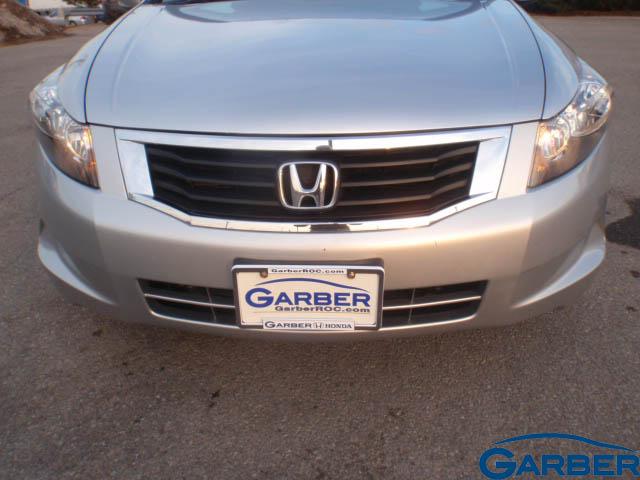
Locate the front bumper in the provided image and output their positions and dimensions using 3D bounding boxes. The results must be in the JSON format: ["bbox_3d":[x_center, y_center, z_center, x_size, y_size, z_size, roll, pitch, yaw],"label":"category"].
[{"bbox_3d":[-0.010,-0.078,1.316,1.780,0.470,0.560,1,25,3],"label":"front bumper"}]

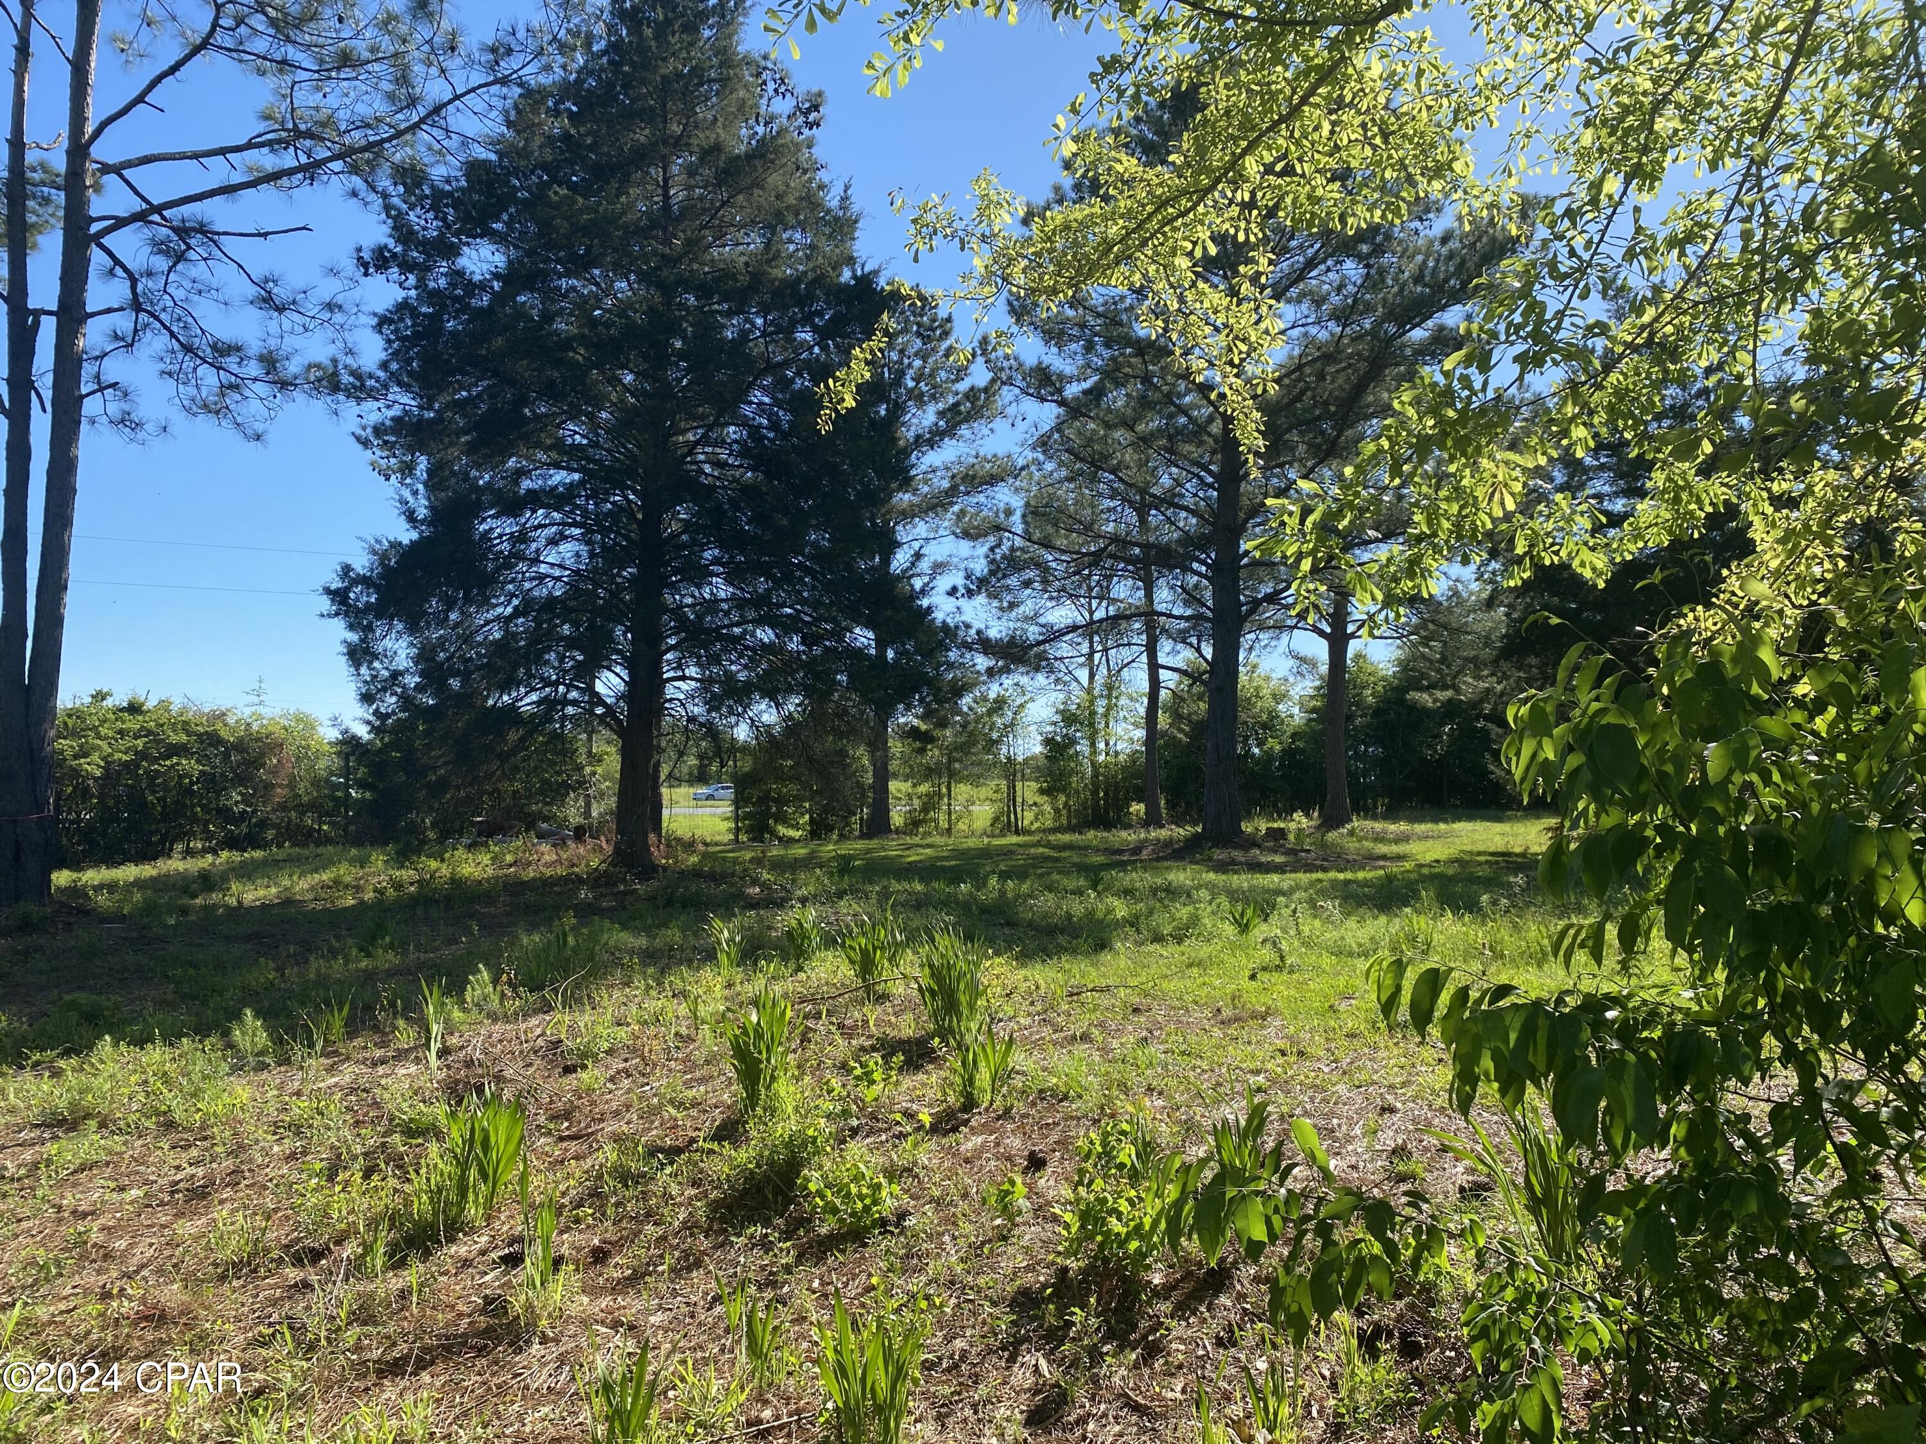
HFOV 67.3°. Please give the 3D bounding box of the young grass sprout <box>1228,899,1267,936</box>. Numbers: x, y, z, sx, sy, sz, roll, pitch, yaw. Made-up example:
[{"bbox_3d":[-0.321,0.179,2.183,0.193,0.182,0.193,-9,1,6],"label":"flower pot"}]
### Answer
[{"bbox_3d":[2.512,1.733,12.818,0.346,0.333,0.329,0,-2,0],"label":"young grass sprout"}]

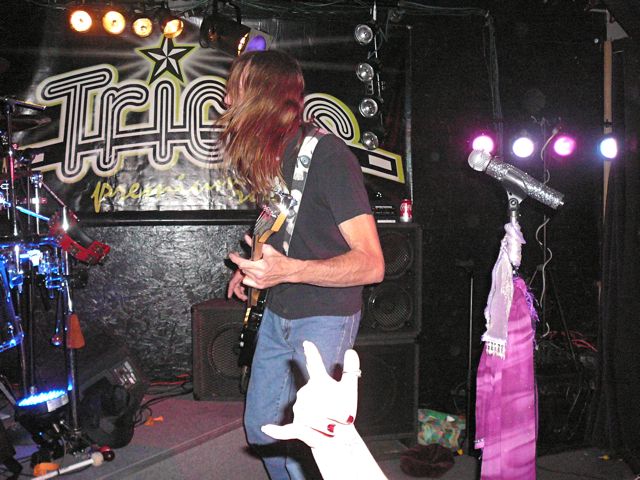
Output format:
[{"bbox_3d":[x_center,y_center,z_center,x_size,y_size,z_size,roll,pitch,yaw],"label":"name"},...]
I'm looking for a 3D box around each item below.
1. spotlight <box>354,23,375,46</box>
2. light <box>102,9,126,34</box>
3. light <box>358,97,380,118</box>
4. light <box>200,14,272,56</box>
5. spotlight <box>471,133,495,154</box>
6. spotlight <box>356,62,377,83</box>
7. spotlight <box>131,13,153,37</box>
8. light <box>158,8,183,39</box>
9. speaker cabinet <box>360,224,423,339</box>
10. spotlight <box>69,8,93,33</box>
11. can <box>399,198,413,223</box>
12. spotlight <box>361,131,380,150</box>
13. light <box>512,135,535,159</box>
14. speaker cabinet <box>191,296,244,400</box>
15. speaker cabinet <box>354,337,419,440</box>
[{"bbox_3d":[0.300,-1.277,3.962,0.130,0.130,0.160,2,30,26],"label":"spotlight"},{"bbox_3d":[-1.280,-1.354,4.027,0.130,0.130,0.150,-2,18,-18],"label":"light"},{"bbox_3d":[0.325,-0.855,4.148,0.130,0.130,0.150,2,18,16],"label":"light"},{"bbox_3d":[-0.465,-1.121,3.600,0.320,0.190,0.190,21,4,-2],"label":"light"},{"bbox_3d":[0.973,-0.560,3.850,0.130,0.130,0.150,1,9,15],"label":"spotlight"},{"bbox_3d":[0.322,-1.058,3.986,0.130,0.130,0.160,3,33,33],"label":"spotlight"},{"bbox_3d":[-1.025,-1.254,3.747,0.130,0.130,0.160,-1,30,-13],"label":"spotlight"},{"bbox_3d":[-0.966,-1.373,4.148,0.130,0.130,0.180,-3,27,-32],"label":"light"},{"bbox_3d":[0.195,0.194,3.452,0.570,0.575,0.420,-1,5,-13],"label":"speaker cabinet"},{"bbox_3d":[-1.345,-1.255,3.671,0.130,0.130,0.160,-1,25,-9],"label":"spotlight"},{"bbox_3d":[0.448,-0.150,3.380,0.066,0.122,0.066,0,4,0],"label":"can"},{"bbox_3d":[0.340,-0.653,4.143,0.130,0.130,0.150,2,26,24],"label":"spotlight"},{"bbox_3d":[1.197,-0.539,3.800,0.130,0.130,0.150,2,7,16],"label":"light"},{"bbox_3d":[-0.528,0.701,4.184,0.540,0.560,0.360,0,6,-2],"label":"speaker cabinet"},{"bbox_3d":[0.197,0.796,3.675,0.610,0.560,0.420,-1,6,-10],"label":"speaker cabinet"}]

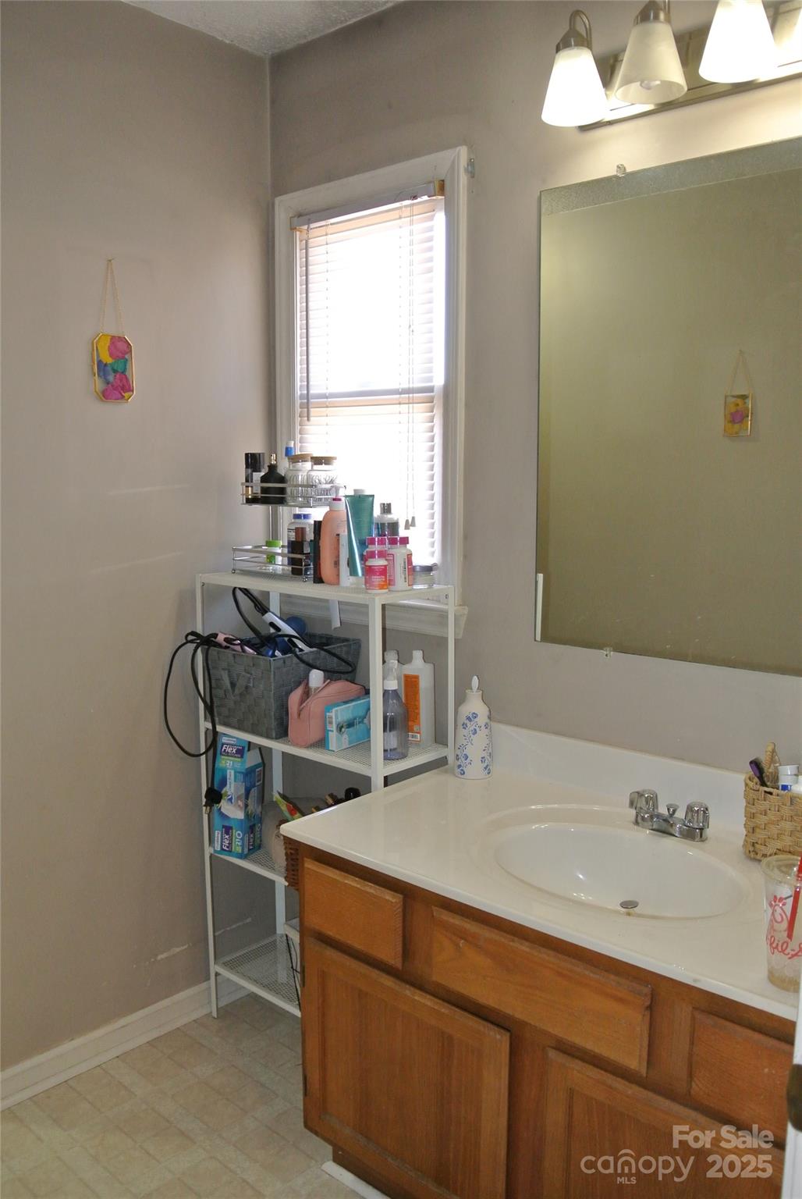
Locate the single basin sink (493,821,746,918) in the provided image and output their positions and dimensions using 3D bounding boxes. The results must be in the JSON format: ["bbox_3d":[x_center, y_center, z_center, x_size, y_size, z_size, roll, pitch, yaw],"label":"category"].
[{"bbox_3d":[0.351,0.503,1.617,0.440,0.130,0.335,6,9,42],"label":"single basin sink"}]

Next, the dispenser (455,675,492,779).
[{"bbox_3d":[0.158,0.271,2.086,0.080,0.215,0.080,0,7,0],"label":"dispenser"}]

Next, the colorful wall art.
[{"bbox_3d":[-0.650,-0.526,2.190,0.016,0.158,0.100,6,9,42],"label":"colorful wall art"}]

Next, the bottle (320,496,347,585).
[{"bbox_3d":[-0.148,-0.140,2.230,0.060,0.208,0.072,6,9,42],"label":"bottle"}]

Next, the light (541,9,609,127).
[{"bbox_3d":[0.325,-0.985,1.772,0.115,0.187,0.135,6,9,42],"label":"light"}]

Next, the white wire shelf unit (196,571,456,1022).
[{"bbox_3d":[-0.185,0.525,2.305,0.608,1.142,0.243,6,9,43],"label":"white wire shelf unit"}]

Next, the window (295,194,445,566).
[{"bbox_3d":[-0.081,-0.486,2.363,0.490,0.870,0.070,6,9,42],"label":"window"}]

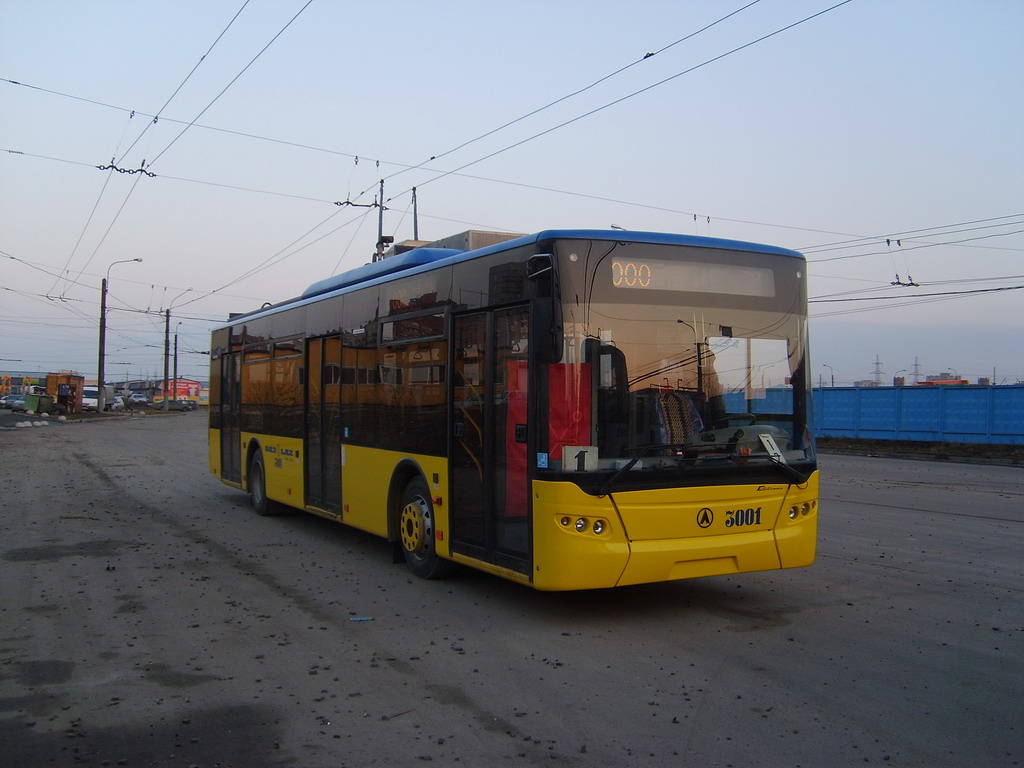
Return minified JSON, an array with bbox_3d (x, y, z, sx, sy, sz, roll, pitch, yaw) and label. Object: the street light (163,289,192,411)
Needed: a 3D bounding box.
[{"bbox_3d":[-31.337,-3.232,97.000,2.750,11.400,0.450,0,-1,-6],"label":"street light"}]

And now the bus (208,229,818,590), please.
[{"bbox_3d":[-1.228,0.210,12.876,2.560,3.250,11.650,1,-1,-28],"label":"bus"}]

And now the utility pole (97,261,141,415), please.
[{"bbox_3d":[-27.980,-3.466,74.000,3.050,11.000,0.450,0,-1,-6],"label":"utility pole"}]

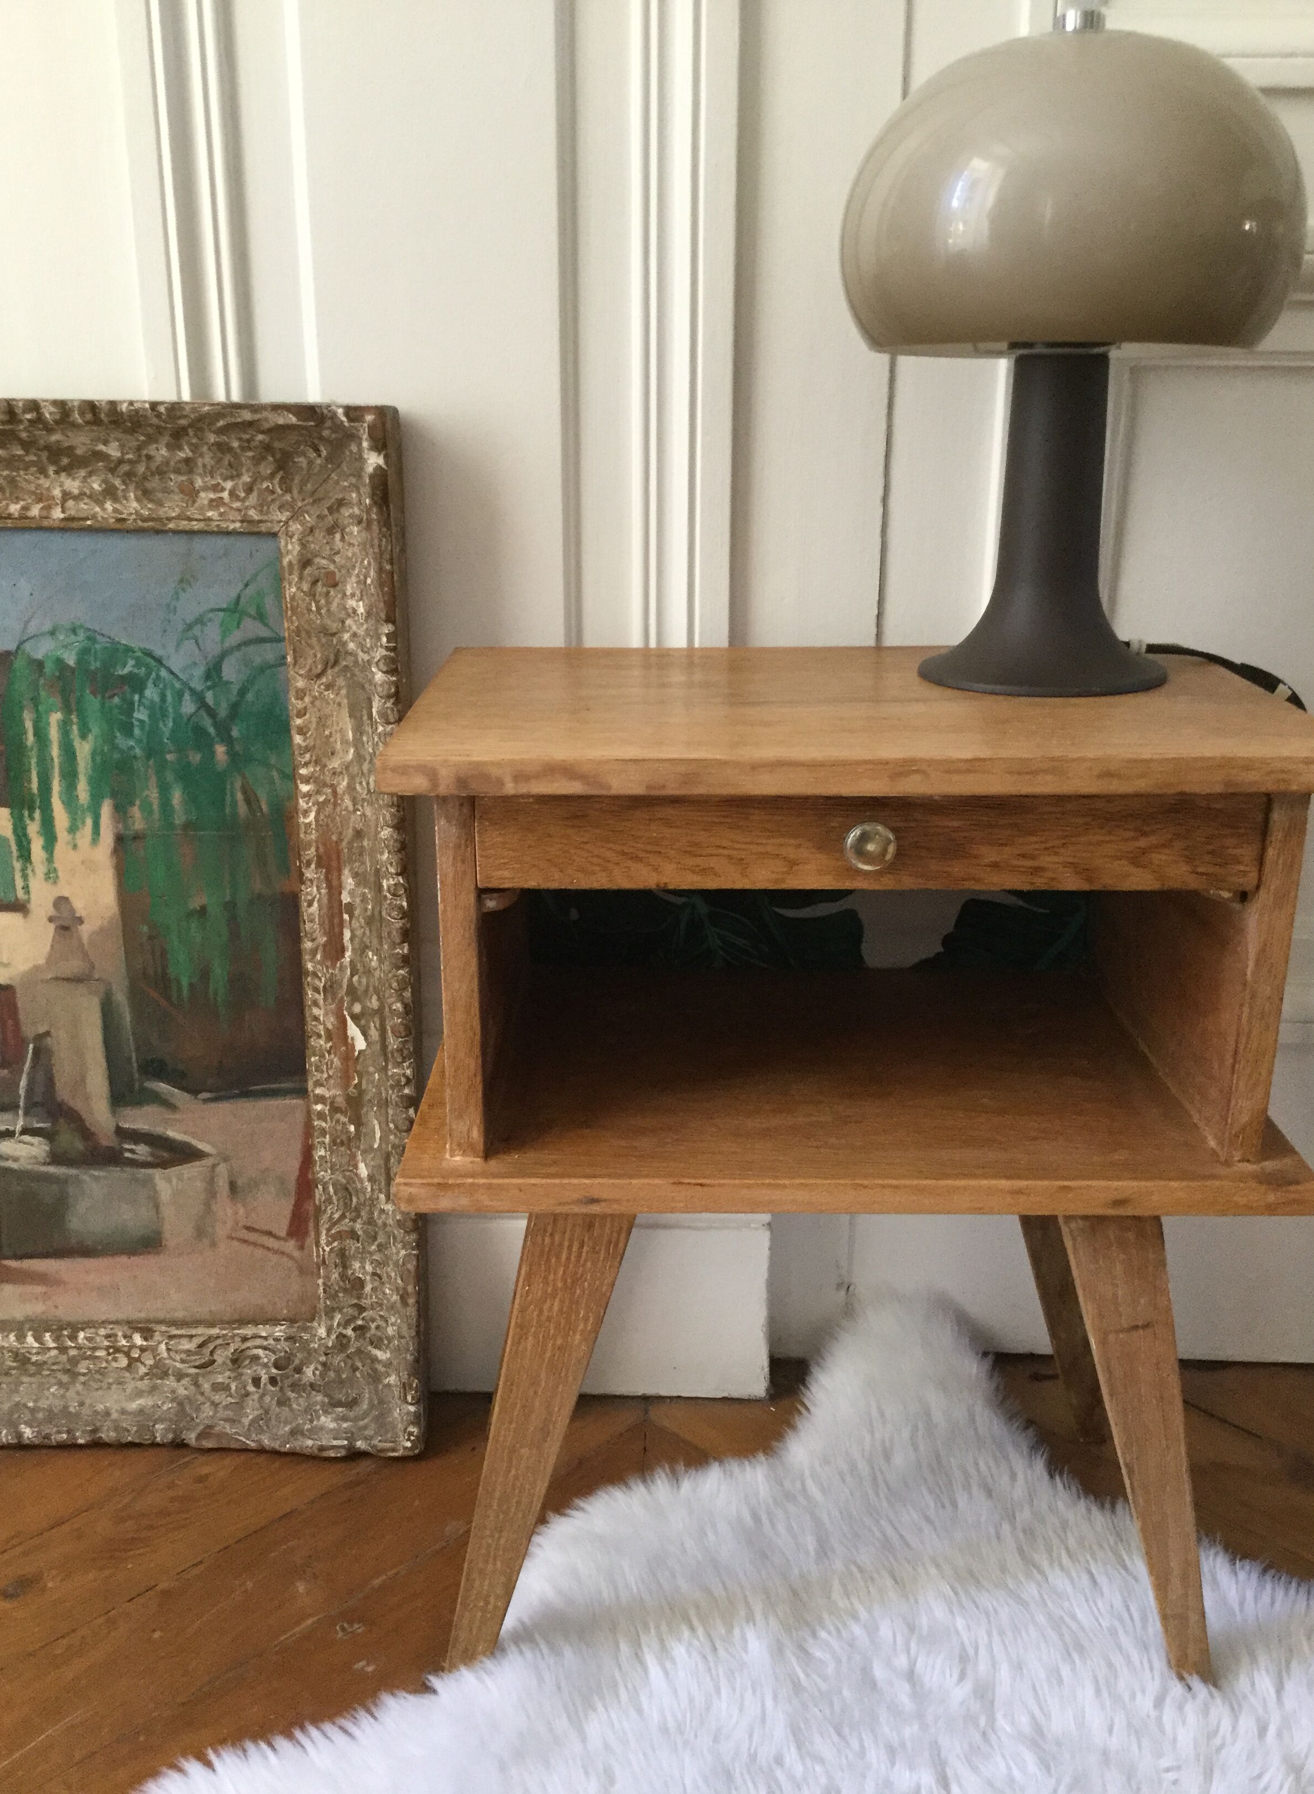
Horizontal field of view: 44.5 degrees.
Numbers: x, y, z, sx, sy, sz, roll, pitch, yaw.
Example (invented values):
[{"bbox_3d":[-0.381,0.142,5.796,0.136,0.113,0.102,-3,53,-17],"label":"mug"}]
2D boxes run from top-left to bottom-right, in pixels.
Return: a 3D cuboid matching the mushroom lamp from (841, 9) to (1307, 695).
[{"bbox_3d":[0.223,-0.297,0.894,0.242,0.345,0.242,0,18,0],"label":"mushroom lamp"}]

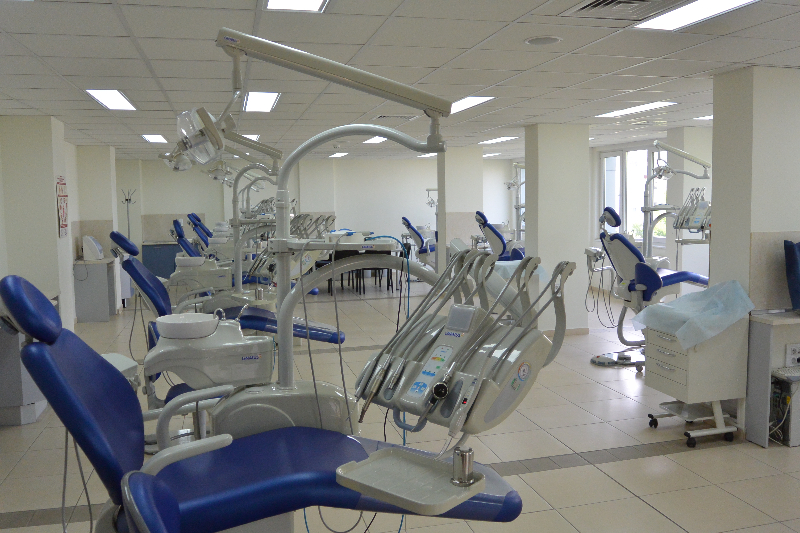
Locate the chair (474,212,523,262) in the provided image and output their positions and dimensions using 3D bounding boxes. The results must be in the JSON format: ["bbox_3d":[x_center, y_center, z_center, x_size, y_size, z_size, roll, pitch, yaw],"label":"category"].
[{"bbox_3d":[1.883,-0.067,9.859,1.640,1.470,0.700,-2,6,-14],"label":"chair"}]

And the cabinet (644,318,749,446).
[{"bbox_3d":[2.047,0.745,4.758,0.465,0.840,0.480,-2,6,-14],"label":"cabinet"}]

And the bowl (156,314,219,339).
[{"bbox_3d":[-0.843,0.242,2.743,0.250,0.070,0.250,-2,6,-14],"label":"bowl"}]

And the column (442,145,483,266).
[{"bbox_3d":[1.018,-0.733,11.587,0.660,2.482,0.380,-2,6,-14],"label":"column"}]

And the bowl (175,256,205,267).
[{"bbox_3d":[-1.734,-0.025,5.703,0.246,0.070,0.246,-2,6,-14],"label":"bowl"}]

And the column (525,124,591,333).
[{"bbox_3d":[1.869,-0.420,8.263,0.650,2.482,0.370,-2,6,-14],"label":"column"}]

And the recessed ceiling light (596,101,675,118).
[{"bbox_3d":[2.298,-1.540,6.749,0.275,0.050,1.140,-2,6,-14],"label":"recessed ceiling light"}]

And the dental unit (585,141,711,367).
[{"bbox_3d":[2.821,-0.210,7.384,1.960,2.210,1.230,-2,6,-14],"label":"dental unit"}]

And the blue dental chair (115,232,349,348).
[{"bbox_3d":[-1.263,0.438,5.263,1.690,1.440,0.700,-2,6,-14],"label":"blue dental chair"}]

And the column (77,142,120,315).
[{"bbox_3d":[-4.511,-0.540,10.349,0.465,2.482,0.360,-2,6,-14],"label":"column"}]

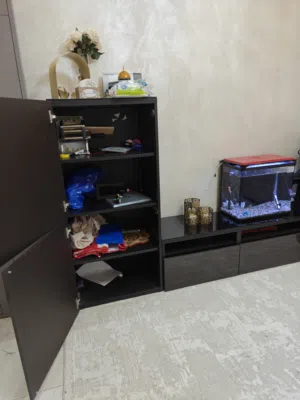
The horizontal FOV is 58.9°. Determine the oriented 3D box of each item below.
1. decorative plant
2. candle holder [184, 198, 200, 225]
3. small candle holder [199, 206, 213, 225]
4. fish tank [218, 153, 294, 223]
[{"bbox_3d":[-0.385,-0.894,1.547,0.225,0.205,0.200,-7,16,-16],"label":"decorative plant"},{"bbox_3d":[0.327,0.088,2.064,0.120,0.176,0.120,-2,16,1],"label":"candle holder"},{"bbox_3d":[0.434,0.118,2.055,0.097,0.115,0.097,-2,16,1],"label":"small candle holder"},{"bbox_3d":[0.864,-0.103,2.174,0.460,0.435,0.285,-6,16,-13],"label":"fish tank"}]

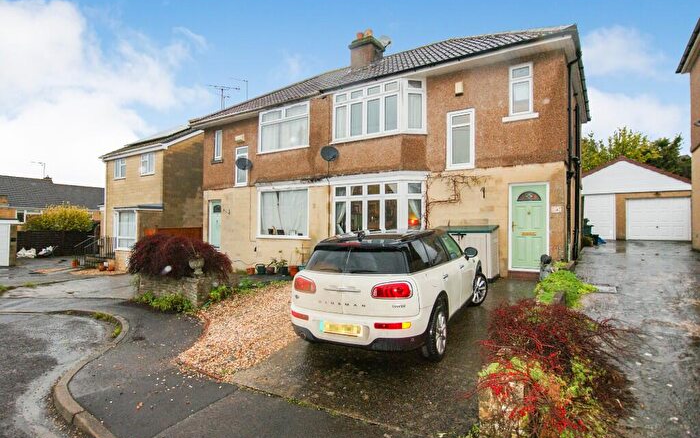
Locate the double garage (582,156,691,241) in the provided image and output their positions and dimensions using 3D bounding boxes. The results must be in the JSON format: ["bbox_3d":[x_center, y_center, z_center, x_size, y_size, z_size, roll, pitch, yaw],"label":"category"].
[{"bbox_3d":[15.796,-1.068,20.819,6.300,4.400,5.800,0,-1,36],"label":"double garage"}]

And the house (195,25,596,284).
[{"bbox_3d":[1.124,-2.571,14.094,13.600,8.300,7.700,0,-1,33],"label":"house"}]

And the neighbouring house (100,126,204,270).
[{"bbox_3d":[-9.000,-1.950,20.700,5.600,8.500,8.800,0,0,30],"label":"neighbouring house"}]

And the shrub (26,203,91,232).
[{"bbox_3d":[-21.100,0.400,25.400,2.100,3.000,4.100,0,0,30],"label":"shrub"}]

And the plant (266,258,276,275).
[{"bbox_3d":[-2.880,1.745,12.850,0.370,0.580,0.370,0,0,32],"label":"plant"}]

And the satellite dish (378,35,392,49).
[{"bbox_3d":[1.387,-6.856,13.550,0.550,0.520,0.400,1,-1,-22],"label":"satellite dish"}]

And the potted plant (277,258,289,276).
[{"bbox_3d":[-2.430,1.750,12.600,0.420,0.620,0.420,0,0,0],"label":"potted plant"}]

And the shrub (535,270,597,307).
[{"bbox_3d":[4.250,1.260,6.850,1.100,0.500,1.550,0,0,32],"label":"shrub"}]

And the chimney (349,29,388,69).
[{"bbox_3d":[0.717,-6.485,13.560,1.050,1.750,1.050,0,-1,33],"label":"chimney"}]

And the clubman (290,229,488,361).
[{"bbox_3d":[0.935,0.930,5.640,1.830,1.450,4.250,-2,0,30],"label":"clubman"}]

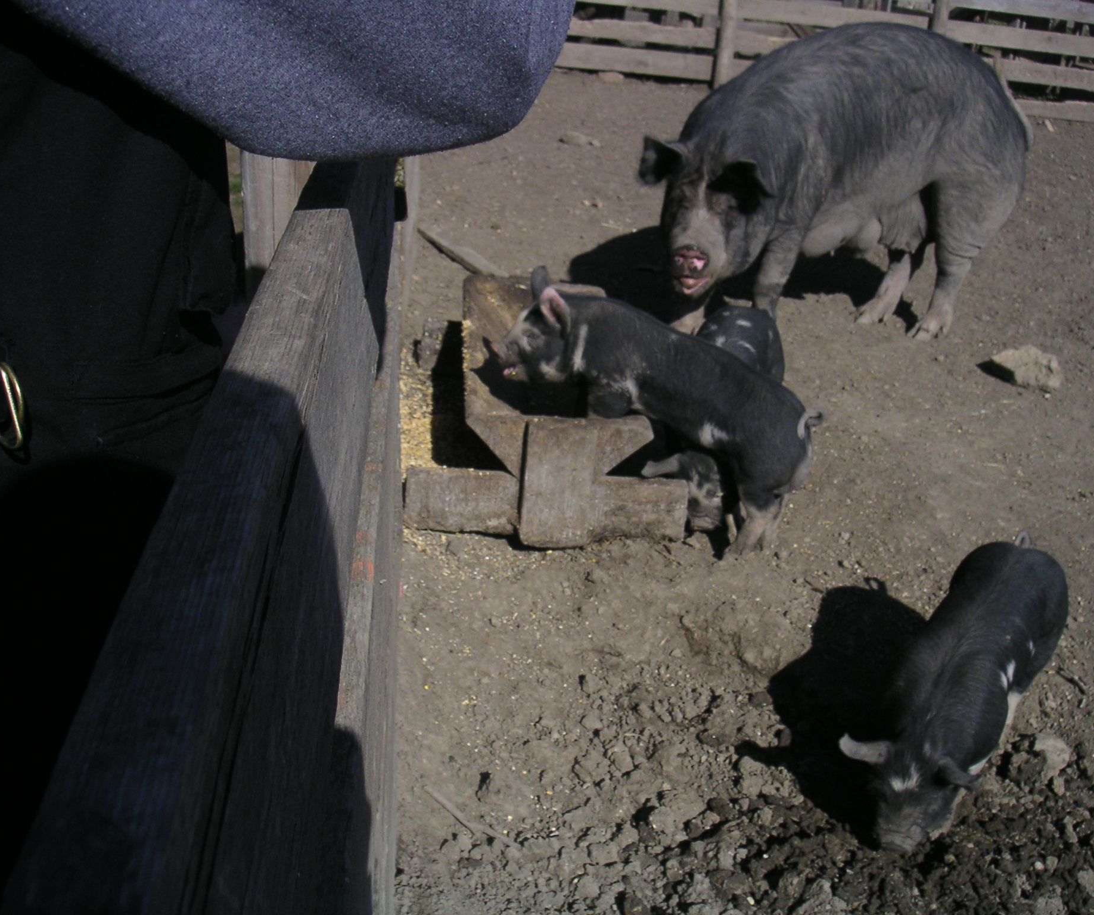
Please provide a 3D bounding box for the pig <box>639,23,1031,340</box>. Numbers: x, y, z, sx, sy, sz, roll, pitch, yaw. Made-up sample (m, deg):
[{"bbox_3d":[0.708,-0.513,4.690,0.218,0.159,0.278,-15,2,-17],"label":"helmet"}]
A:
[{"bbox_3d":[0.875,-0.780,3.971,1.380,0.880,0.480,-12,28,-30],"label":"pig"}]

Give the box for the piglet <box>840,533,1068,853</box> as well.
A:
[{"bbox_3d":[0.671,0.362,2.132,0.200,0.295,0.540,16,27,27],"label":"piglet"}]

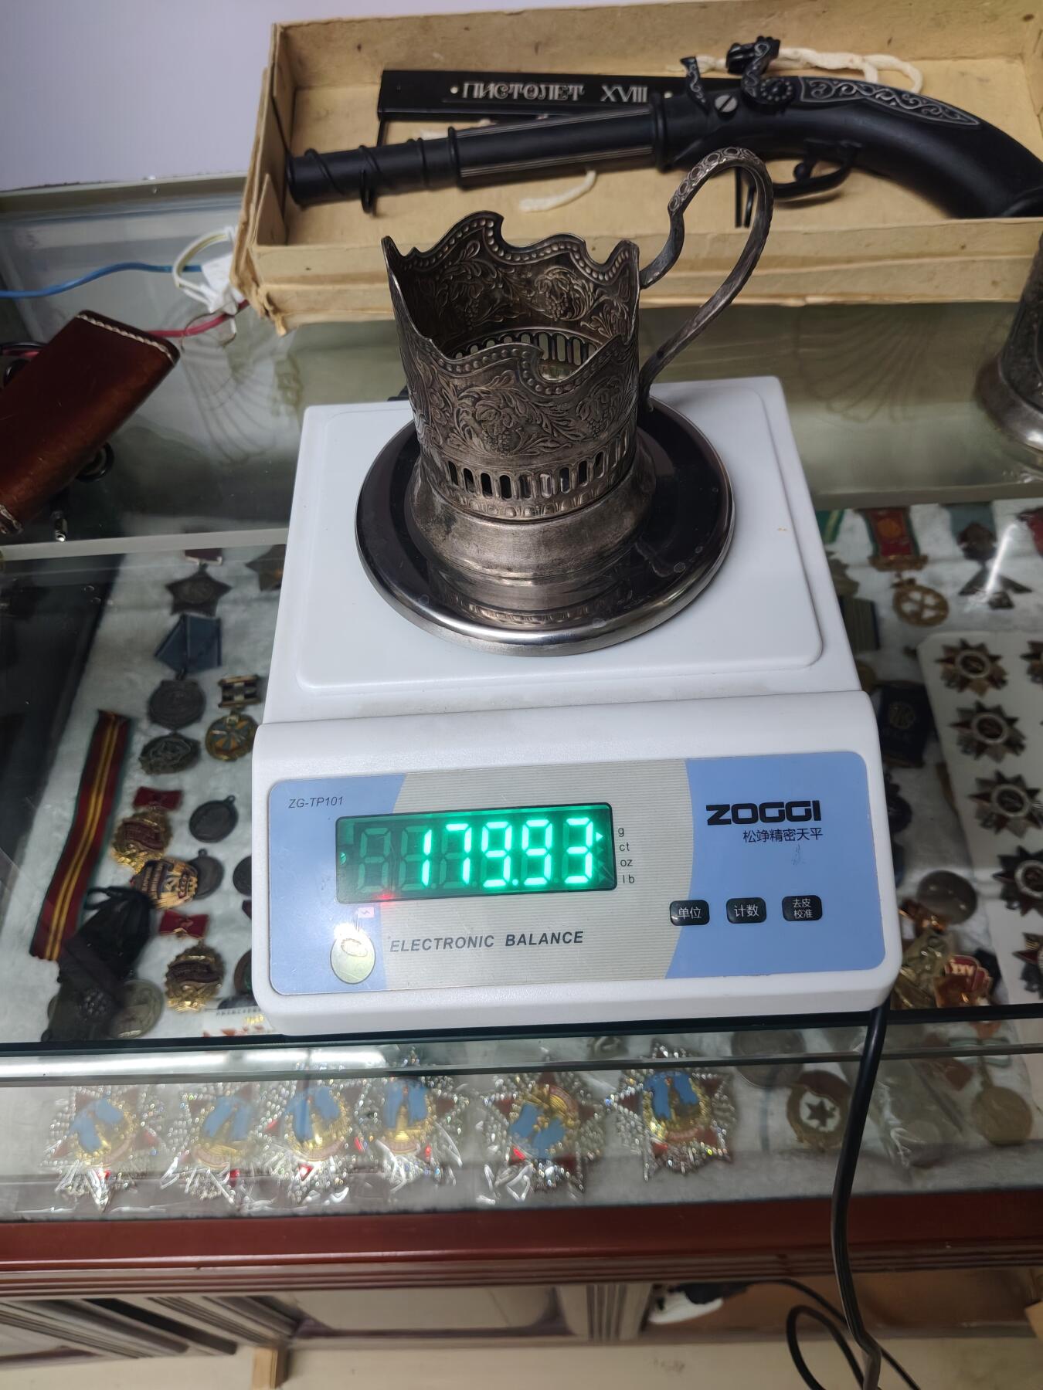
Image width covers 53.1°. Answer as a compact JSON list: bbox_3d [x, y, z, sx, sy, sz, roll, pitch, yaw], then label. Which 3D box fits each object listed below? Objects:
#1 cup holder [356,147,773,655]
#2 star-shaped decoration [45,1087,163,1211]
[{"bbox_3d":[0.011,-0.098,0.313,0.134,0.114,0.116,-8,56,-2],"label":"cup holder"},{"bbox_3d":[-0.223,0.235,0.557,0.071,0.010,0.068,-39,63,-20],"label":"star-shaped decoration"}]

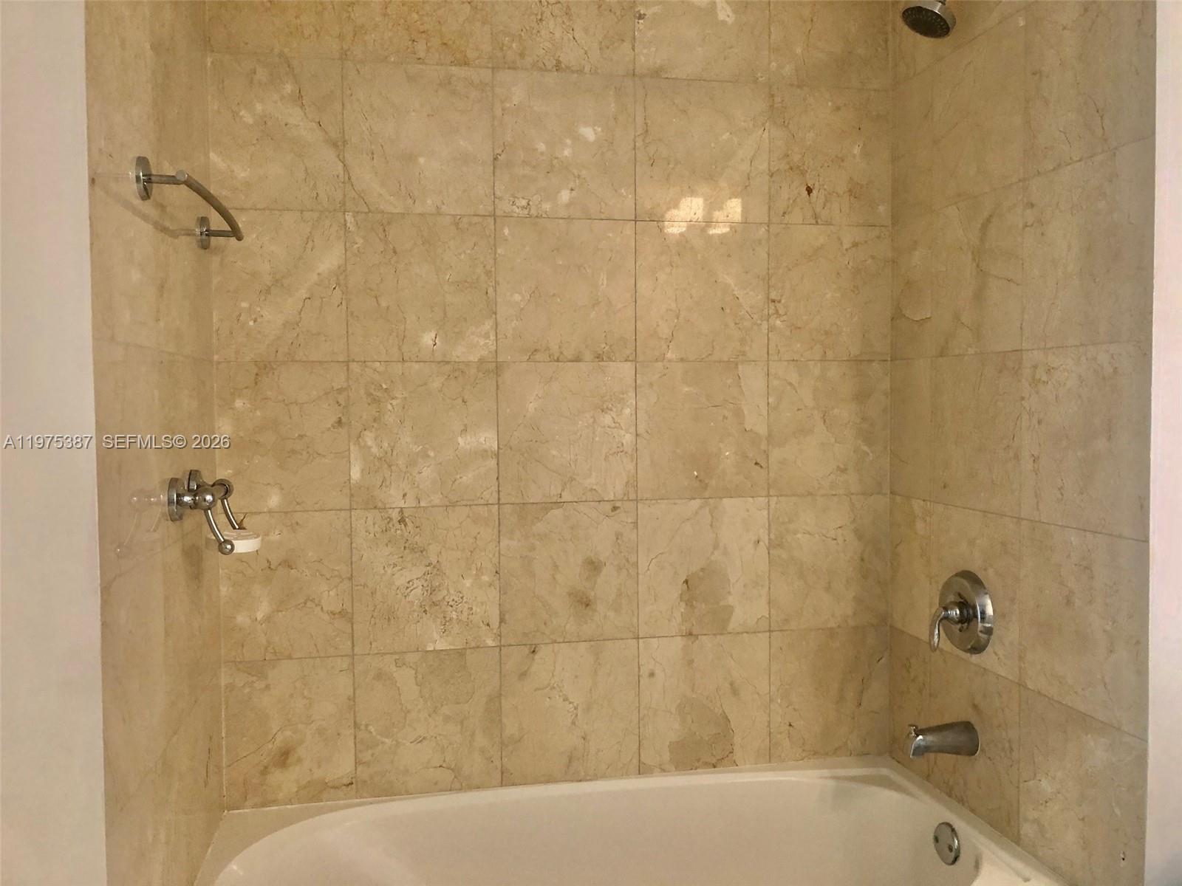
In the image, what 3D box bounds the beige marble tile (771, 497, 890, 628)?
[{"bbox_3d":[0.549,0.273,2.206,0.292,0.305,0.010,-1,3,-11],"label":"beige marble tile"}]

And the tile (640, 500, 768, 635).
[{"bbox_3d":[0.253,0.277,2.137,0.303,0.303,0.010,-1,3,-11],"label":"tile"}]

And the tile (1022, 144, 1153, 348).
[{"bbox_3d":[0.817,-0.315,1.577,0.014,0.305,0.306,-1,3,-11],"label":"tile"}]

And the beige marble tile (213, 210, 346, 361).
[{"bbox_3d":[-0.632,-0.319,1.951,0.259,0.305,0.014,-1,3,-11],"label":"beige marble tile"}]

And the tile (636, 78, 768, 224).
[{"bbox_3d":[0.244,-0.637,2.096,0.303,0.303,0.010,-1,3,-11],"label":"tile"}]

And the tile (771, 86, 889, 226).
[{"bbox_3d":[0.541,-0.646,2.164,0.292,0.305,0.010,-1,3,-11],"label":"tile"}]

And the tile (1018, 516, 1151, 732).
[{"bbox_3d":[0.823,0.297,1.613,0.010,0.305,0.305,-1,3,-11],"label":"tile"}]

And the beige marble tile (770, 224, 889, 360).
[{"bbox_3d":[0.542,-0.340,2.179,0.293,0.305,0.014,-1,3,-11],"label":"beige marble tile"}]

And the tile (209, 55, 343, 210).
[{"bbox_3d":[-0.631,-0.622,1.925,0.257,0.303,0.010,-1,3,-11],"label":"tile"}]

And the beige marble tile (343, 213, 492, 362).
[{"bbox_3d":[-0.351,-0.322,1.992,0.303,0.303,0.010,-1,3,-11],"label":"beige marble tile"}]

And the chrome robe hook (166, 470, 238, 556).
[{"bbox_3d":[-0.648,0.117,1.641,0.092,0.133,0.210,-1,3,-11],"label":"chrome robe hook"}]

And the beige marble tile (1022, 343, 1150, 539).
[{"bbox_3d":[0.816,-0.009,1.587,0.010,0.303,0.303,-1,3,-11],"label":"beige marble tile"}]

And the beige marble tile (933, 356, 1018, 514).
[{"bbox_3d":[0.761,-0.022,1.898,0.010,0.305,0.302,-1,3,-11],"label":"beige marble tile"}]

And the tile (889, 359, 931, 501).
[{"bbox_3d":[0.708,-0.032,2.116,0.012,0.305,0.170,-1,3,-12],"label":"tile"}]

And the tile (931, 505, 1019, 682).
[{"bbox_3d":[0.764,0.284,1.904,0.014,0.305,0.301,-1,3,-11],"label":"tile"}]

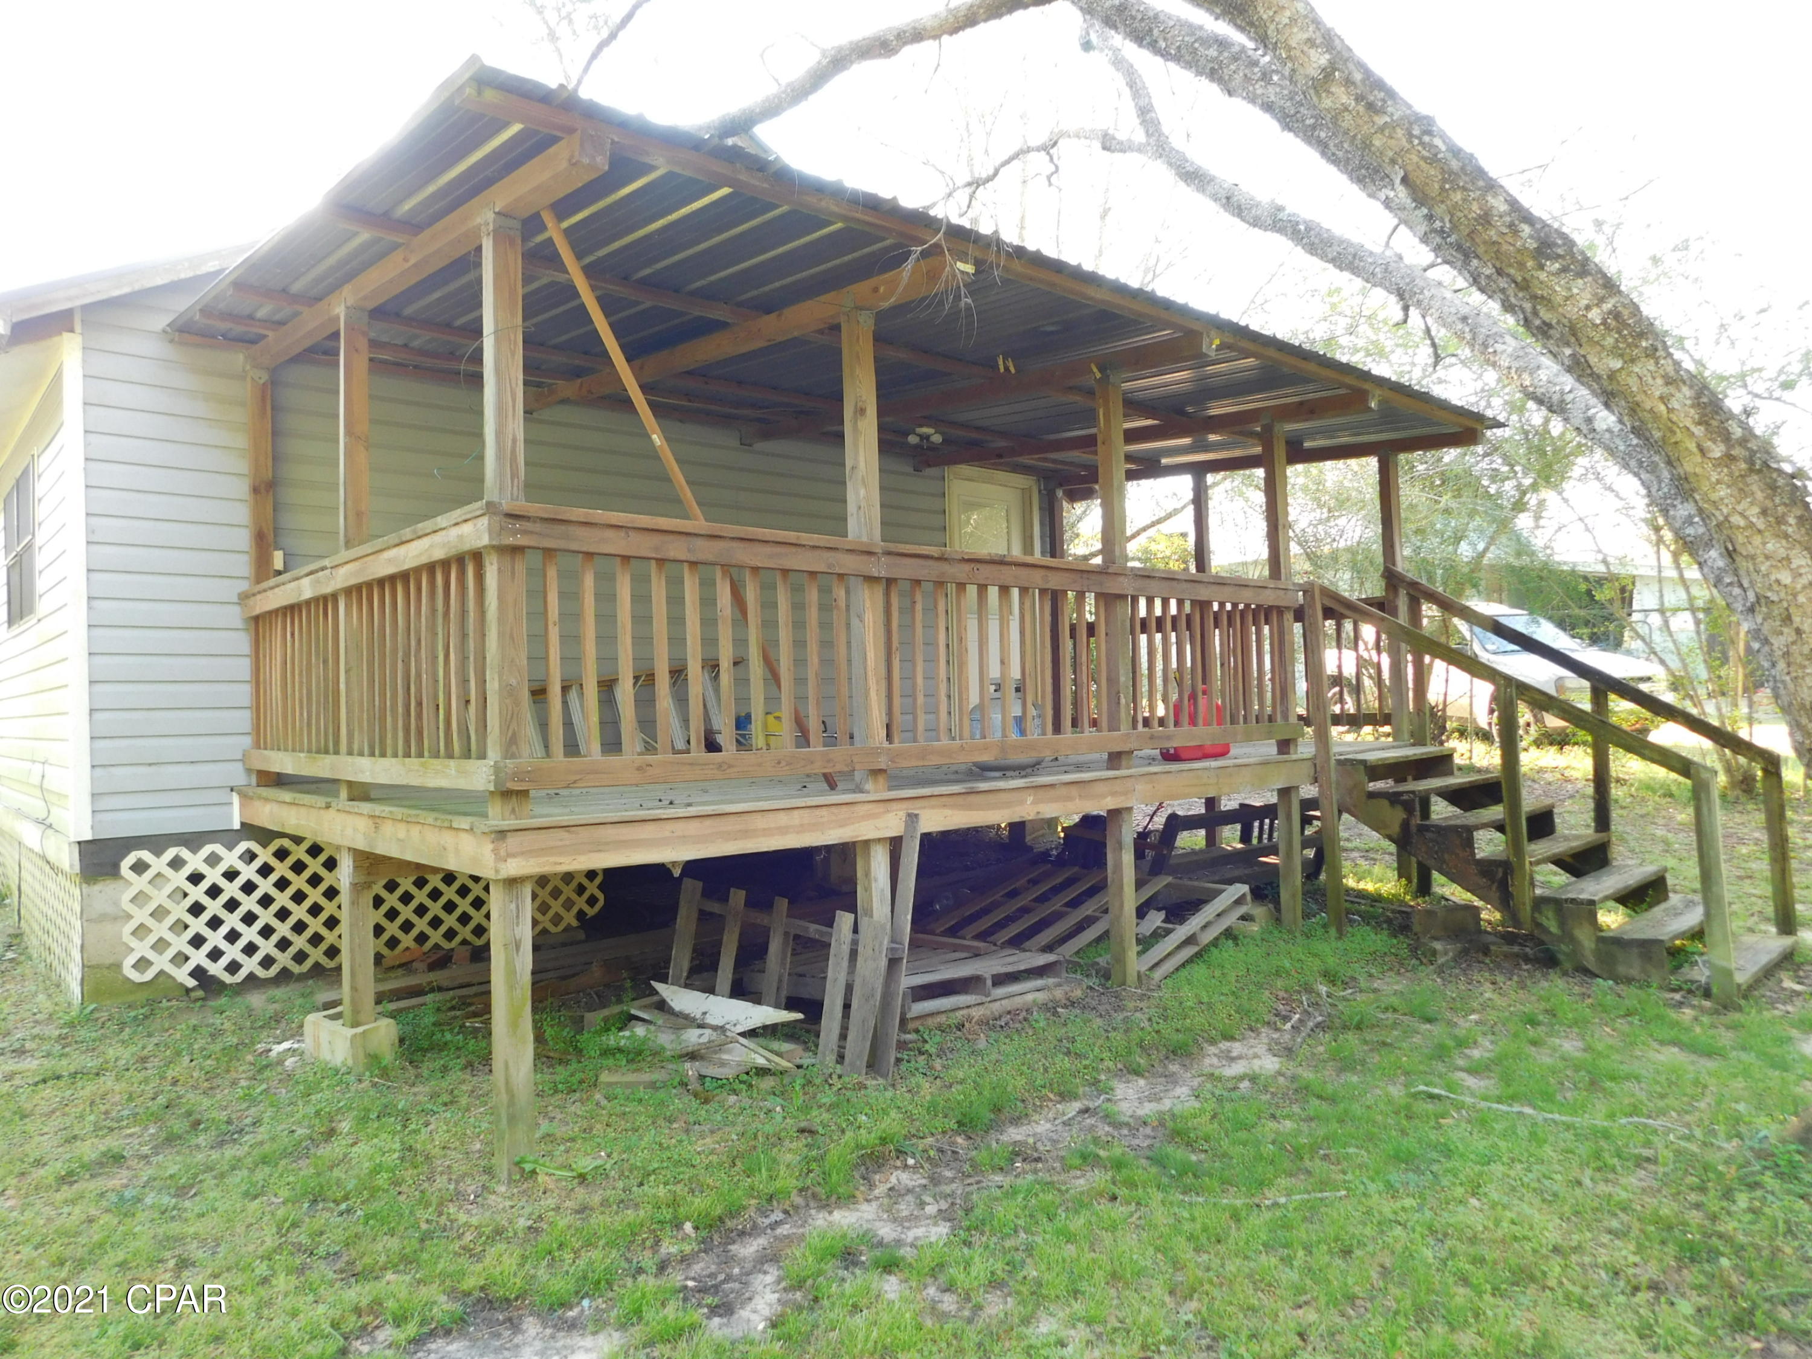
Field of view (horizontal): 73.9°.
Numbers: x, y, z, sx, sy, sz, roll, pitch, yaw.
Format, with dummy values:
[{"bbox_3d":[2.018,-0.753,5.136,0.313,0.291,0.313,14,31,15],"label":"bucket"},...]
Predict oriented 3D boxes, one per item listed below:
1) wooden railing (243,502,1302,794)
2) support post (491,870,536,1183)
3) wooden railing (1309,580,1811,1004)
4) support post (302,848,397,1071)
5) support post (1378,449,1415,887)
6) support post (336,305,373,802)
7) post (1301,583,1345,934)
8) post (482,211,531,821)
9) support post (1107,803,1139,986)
[{"bbox_3d":[-0.515,-0.048,6.162,4.540,0.849,3.000,0,-2,-42],"label":"wooden railing"},{"bbox_3d":[-1.182,1.032,3.620,0.089,0.880,0.089,0,-2,-42],"label":"support post"},{"bbox_3d":[3.201,0.361,6.202,1.180,2.080,2.000,0,-2,-42],"label":"wooden railing"},{"bbox_3d":[-2.183,1.071,4.746,0.195,0.840,0.420,0,-2,-42],"label":"support post"},{"bbox_3d":[3.006,-0.066,7.405,0.090,2.650,0.089,0,-2,-42],"label":"support post"},{"bbox_3d":[-2.170,-0.484,4.731,0.089,1.912,0.089,0,-2,-42],"label":"support post"},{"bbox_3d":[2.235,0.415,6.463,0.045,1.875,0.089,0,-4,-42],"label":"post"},{"bbox_3d":[-1.214,-0.486,3.659,0.089,1.822,0.089,0,-2,-42],"label":"post"},{"bbox_3d":[0.990,0.993,5.560,0.089,0.800,0.089,0,-2,-42],"label":"support post"}]

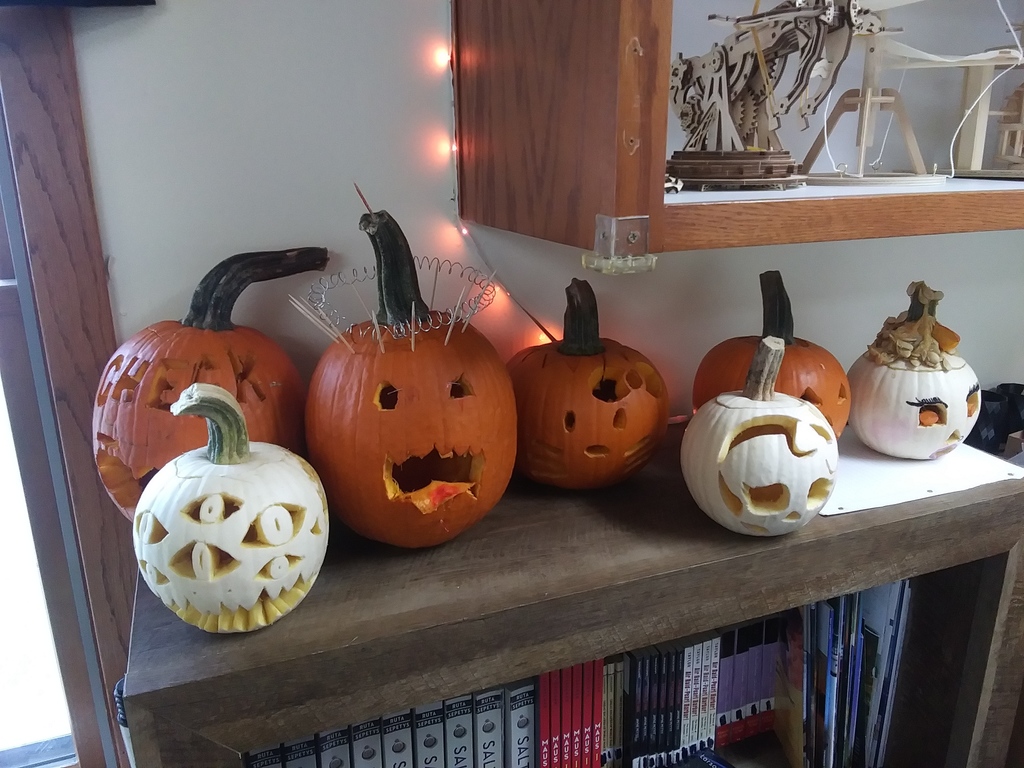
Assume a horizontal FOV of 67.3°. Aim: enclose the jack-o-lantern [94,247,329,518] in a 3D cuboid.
[{"bbox_3d":[-0.307,0.015,0.792,0.231,0.296,0.203,-1,16,-1],"label":"jack-o-lantern"}]

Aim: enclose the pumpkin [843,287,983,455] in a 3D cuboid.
[{"bbox_3d":[0.527,-0.017,1.002,0.154,0.231,0.154,-4,17,-12],"label":"pumpkin"}]

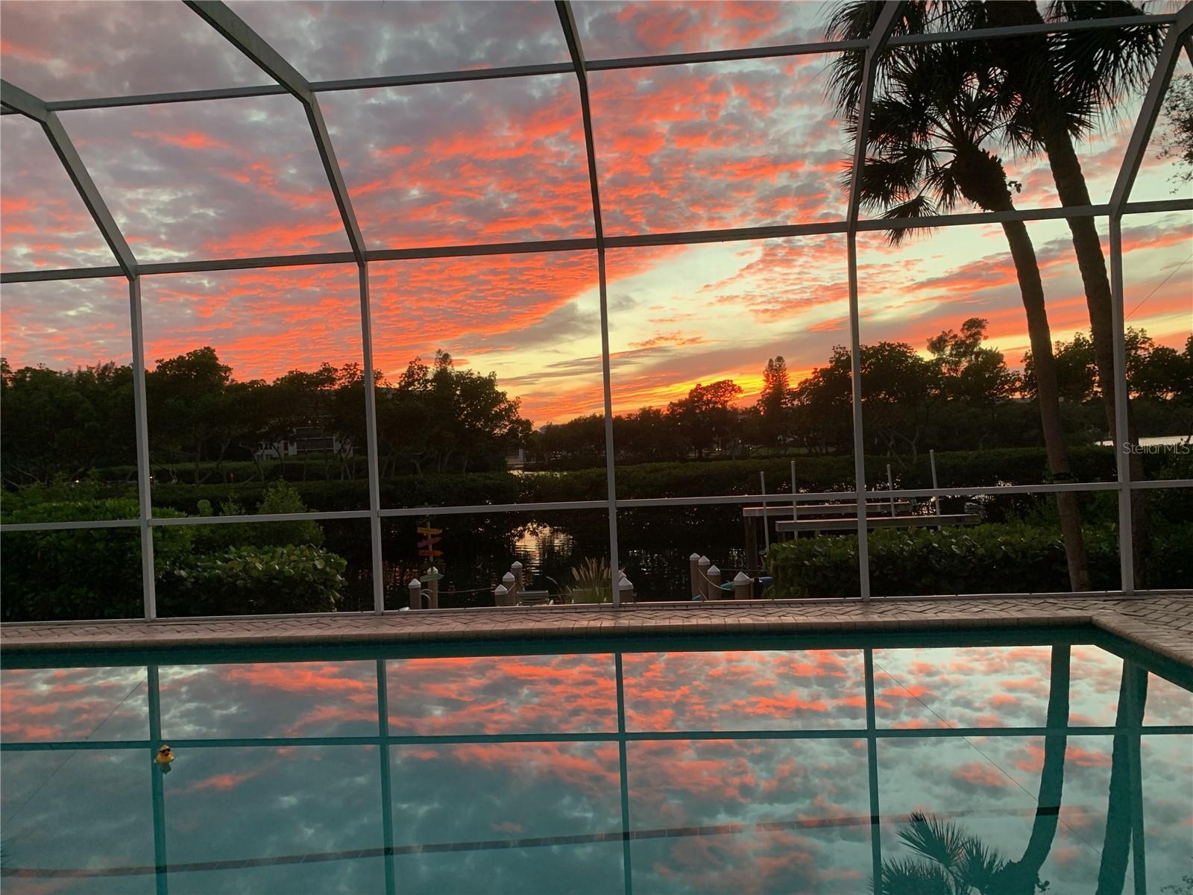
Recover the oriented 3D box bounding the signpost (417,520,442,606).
[{"bbox_3d":[-3.873,2.629,20.800,0.590,2.200,0.220,-2,0,-6],"label":"signpost"}]

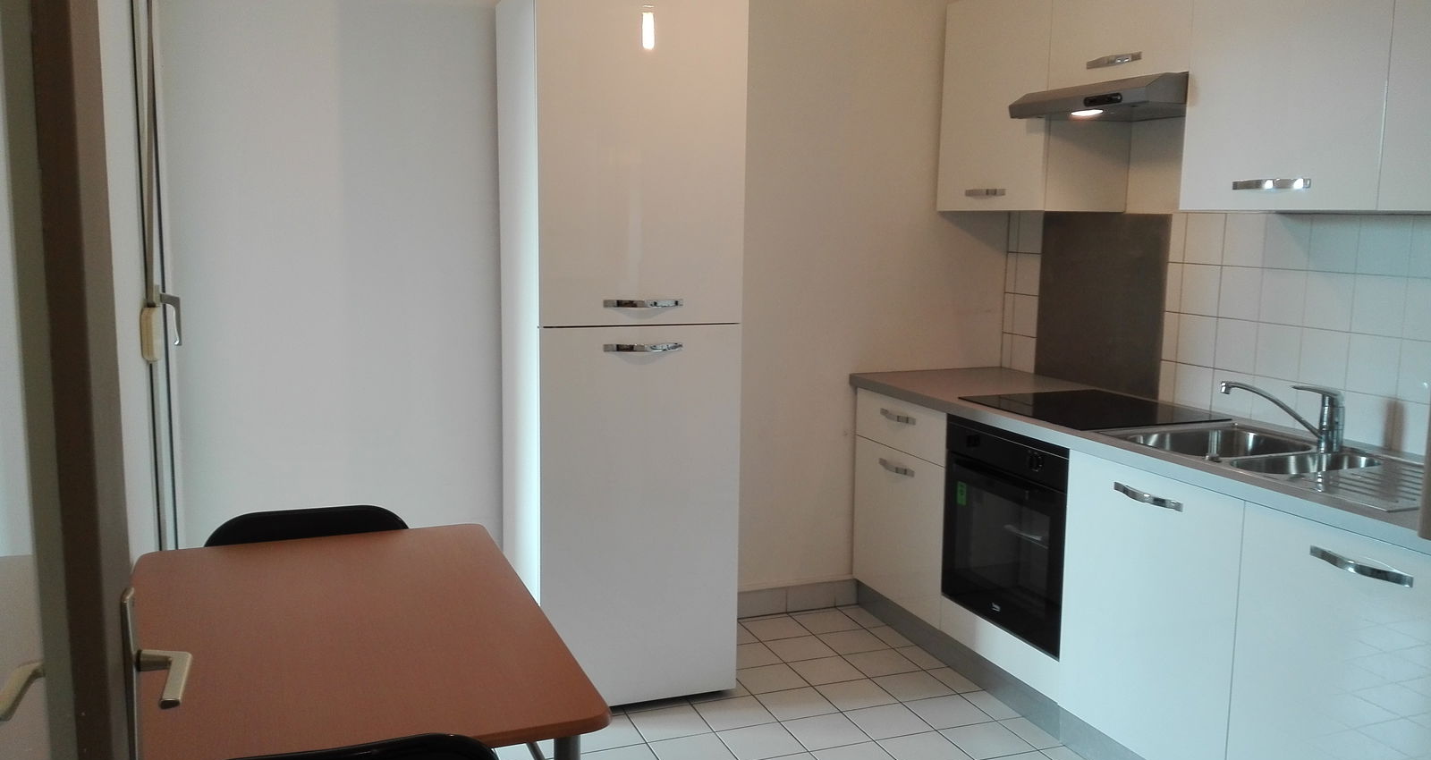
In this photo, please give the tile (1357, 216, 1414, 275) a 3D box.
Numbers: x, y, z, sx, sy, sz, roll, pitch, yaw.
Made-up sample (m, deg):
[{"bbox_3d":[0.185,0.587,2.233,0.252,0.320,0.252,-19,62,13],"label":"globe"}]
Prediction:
[{"bbox_3d":[1.685,-0.340,2.567,0.010,0.151,0.149,-2,8,-21],"label":"tile"}]

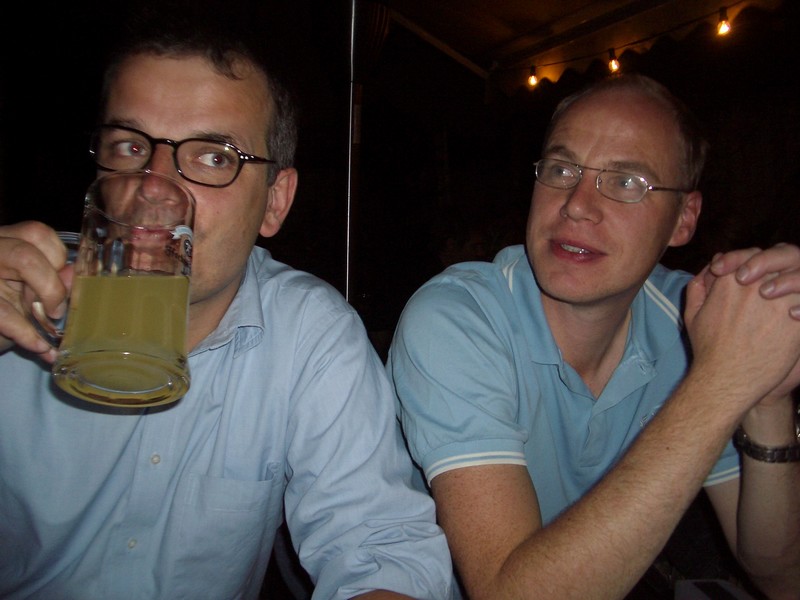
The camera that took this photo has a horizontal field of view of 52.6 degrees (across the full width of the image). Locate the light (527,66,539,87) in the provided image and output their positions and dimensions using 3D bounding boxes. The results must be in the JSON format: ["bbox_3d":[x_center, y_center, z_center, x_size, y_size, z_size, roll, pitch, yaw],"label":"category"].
[{"bbox_3d":[0.639,-1.080,3.900,0.046,0.096,0.046,1,3,0],"label":"light"}]

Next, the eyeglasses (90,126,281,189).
[{"bbox_3d":[-0.173,-0.112,0.695,0.136,0.046,0.145,8,6,8],"label":"eyeglasses"}]

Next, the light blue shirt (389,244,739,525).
[{"bbox_3d":[0.188,0.178,1.000,0.470,0.530,0.310,1,16,-21],"label":"light blue shirt"}]

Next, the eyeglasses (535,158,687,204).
[{"bbox_3d":[0.228,-0.121,0.848,0.133,0.043,0.142,20,17,37],"label":"eyeglasses"}]

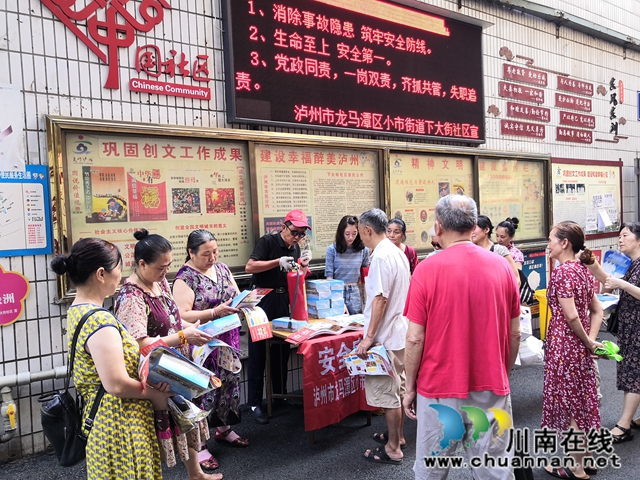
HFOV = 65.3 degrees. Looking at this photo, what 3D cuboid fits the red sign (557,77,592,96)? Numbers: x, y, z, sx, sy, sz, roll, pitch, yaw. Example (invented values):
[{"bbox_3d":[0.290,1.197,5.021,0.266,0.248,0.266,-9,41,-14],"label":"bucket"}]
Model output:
[{"bbox_3d":[3.948,-2.360,7.715,1.050,0.200,0.030,-4,2,-35],"label":"red sign"}]

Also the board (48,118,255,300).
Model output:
[{"bbox_3d":[-1.256,-0.255,4.048,1.637,1.322,0.120,-4,2,-35],"label":"board"}]

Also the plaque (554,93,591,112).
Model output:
[{"bbox_3d":[3.904,-2.098,7.684,1.049,0.196,0.030,-4,2,-35],"label":"plaque"}]

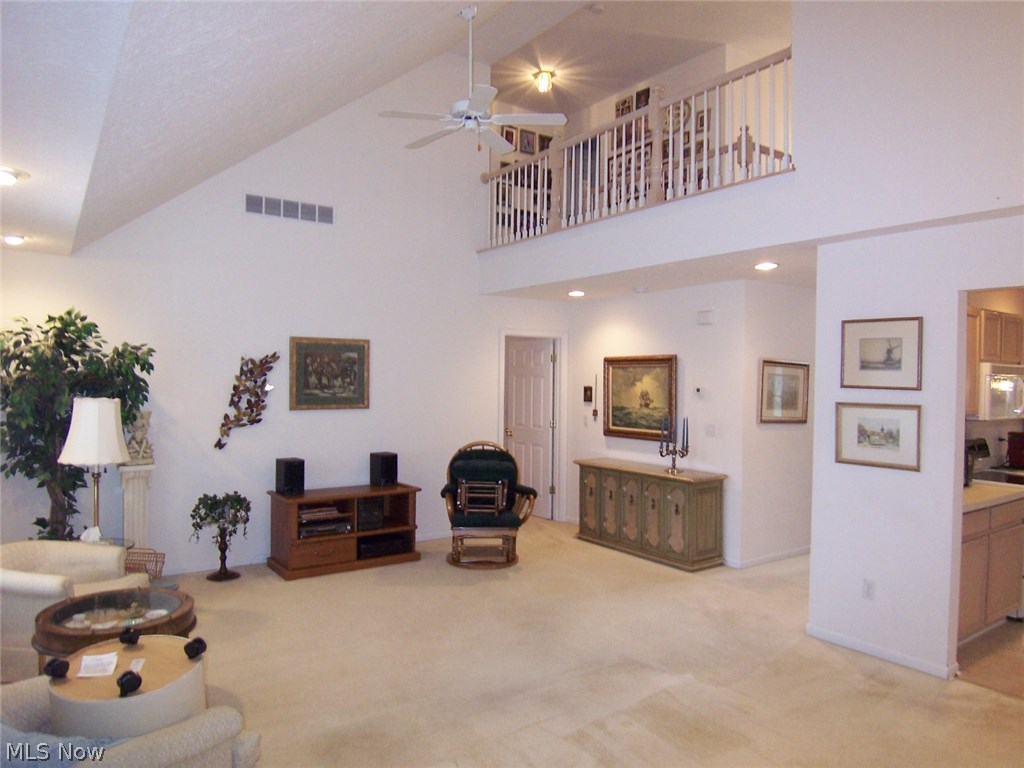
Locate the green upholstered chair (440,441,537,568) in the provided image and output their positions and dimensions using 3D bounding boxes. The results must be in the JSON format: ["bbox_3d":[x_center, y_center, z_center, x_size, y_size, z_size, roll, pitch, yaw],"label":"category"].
[{"bbox_3d":[-0.228,1.035,5.970,0.800,1.020,0.780,1,1,-7],"label":"green upholstered chair"}]

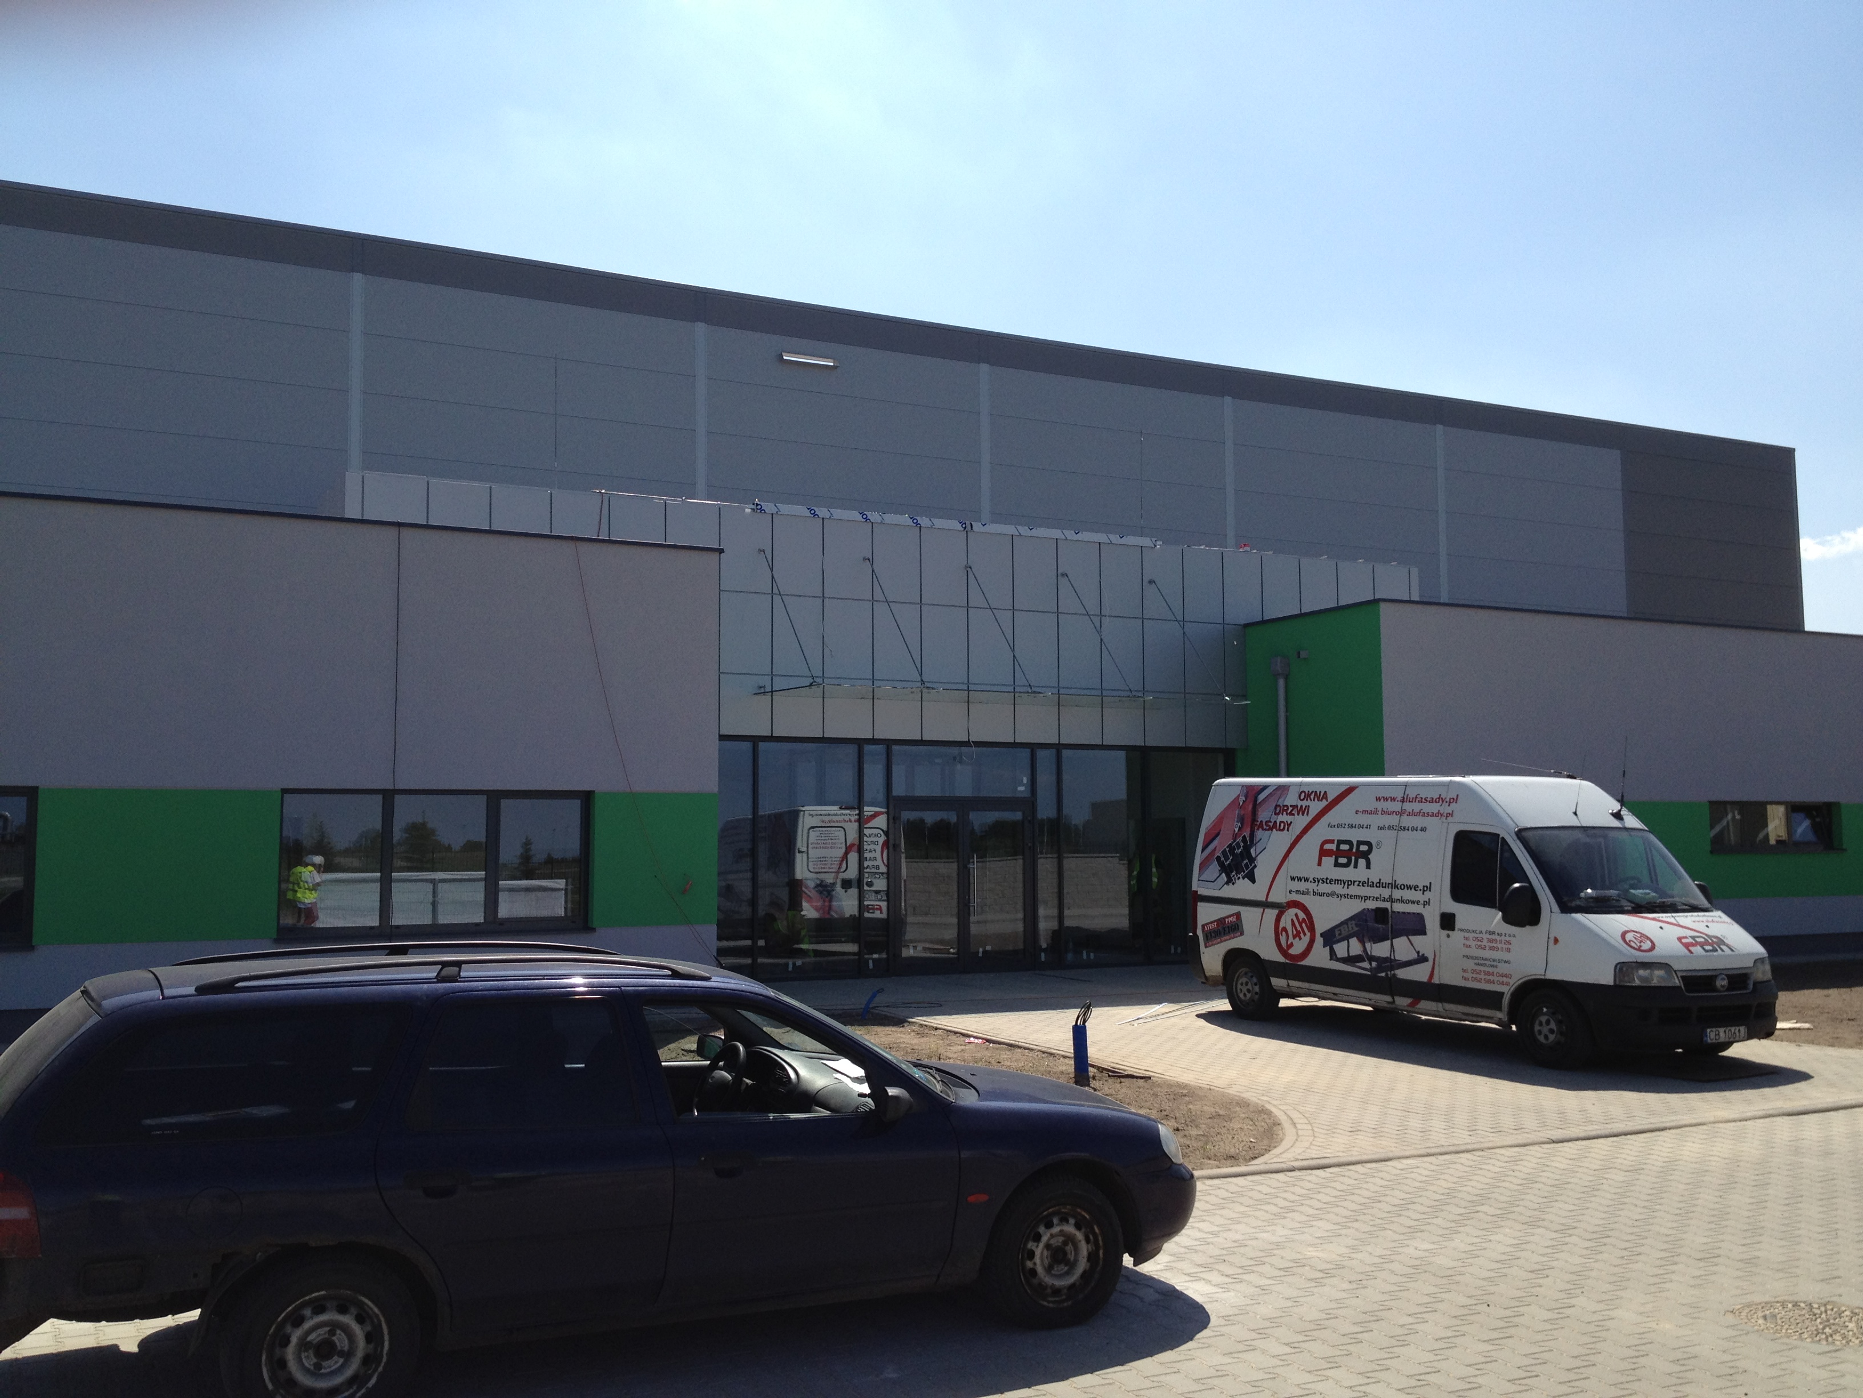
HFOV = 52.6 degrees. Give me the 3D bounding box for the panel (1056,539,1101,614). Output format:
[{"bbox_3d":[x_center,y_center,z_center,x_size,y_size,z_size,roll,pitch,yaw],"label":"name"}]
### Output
[{"bbox_3d":[1.991,-1.635,25.352,0.687,1.002,0.050,2,-5,-30],"label":"panel"}]

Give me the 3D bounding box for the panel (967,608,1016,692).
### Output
[{"bbox_3d":[0.747,-0.660,23.857,0.673,0.959,0.080,2,-5,-29],"label":"panel"}]

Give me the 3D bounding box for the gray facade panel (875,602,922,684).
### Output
[{"bbox_3d":[-0.429,-0.705,23.360,0.675,0.960,0.050,2,-5,-30],"label":"gray facade panel"}]

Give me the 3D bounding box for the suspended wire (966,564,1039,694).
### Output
[{"bbox_3d":[0.838,-0.872,23.171,0.025,2.200,0.025,2,-45,-30],"label":"suspended wire"}]

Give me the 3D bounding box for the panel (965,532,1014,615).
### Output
[{"bbox_3d":[0.753,-1.635,24.116,0.675,0.976,0.050,2,-5,-30],"label":"panel"}]

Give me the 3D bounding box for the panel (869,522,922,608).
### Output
[{"bbox_3d":[-0.436,-1.680,23.437,0.675,0.976,0.050,2,-5,-30],"label":"panel"}]

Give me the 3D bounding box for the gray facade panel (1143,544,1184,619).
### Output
[{"bbox_3d":[3.097,-1.533,25.233,0.673,0.966,0.080,2,-5,-29],"label":"gray facade panel"}]

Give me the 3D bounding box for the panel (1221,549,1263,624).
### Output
[{"bbox_3d":[4.275,-1.489,25.885,0.673,0.966,0.080,2,-5,-29],"label":"panel"}]

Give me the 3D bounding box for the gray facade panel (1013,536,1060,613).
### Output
[{"bbox_3d":[1.347,-1.613,24.456,0.675,0.976,0.050,2,-5,-30],"label":"gray facade panel"}]

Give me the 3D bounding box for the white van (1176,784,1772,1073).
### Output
[{"bbox_3d":[4.880,1.900,17.430,2.050,2.450,5.600,2,-3,-31],"label":"white van"}]

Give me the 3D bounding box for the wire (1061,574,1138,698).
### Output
[{"bbox_3d":[2.179,-0.858,24.508,0.030,2.309,0.030,2,-46,-30],"label":"wire"}]

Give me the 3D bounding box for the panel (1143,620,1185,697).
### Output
[{"bbox_3d":[3.101,-0.573,25.161,0.673,0.959,0.080,2,-5,-29],"label":"panel"}]

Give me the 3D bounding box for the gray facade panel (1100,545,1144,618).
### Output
[{"bbox_3d":[2.509,-1.555,24.907,0.673,0.966,0.080,2,-5,-29],"label":"gray facade panel"}]

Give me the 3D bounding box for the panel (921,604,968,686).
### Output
[{"bbox_3d":[0.170,-0.695,24.237,0.688,0.993,0.050,2,-5,-30],"label":"panel"}]

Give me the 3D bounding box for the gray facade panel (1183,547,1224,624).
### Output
[{"bbox_3d":[3.686,-1.511,25.559,0.673,0.966,0.080,2,-5,-29],"label":"gray facade panel"}]

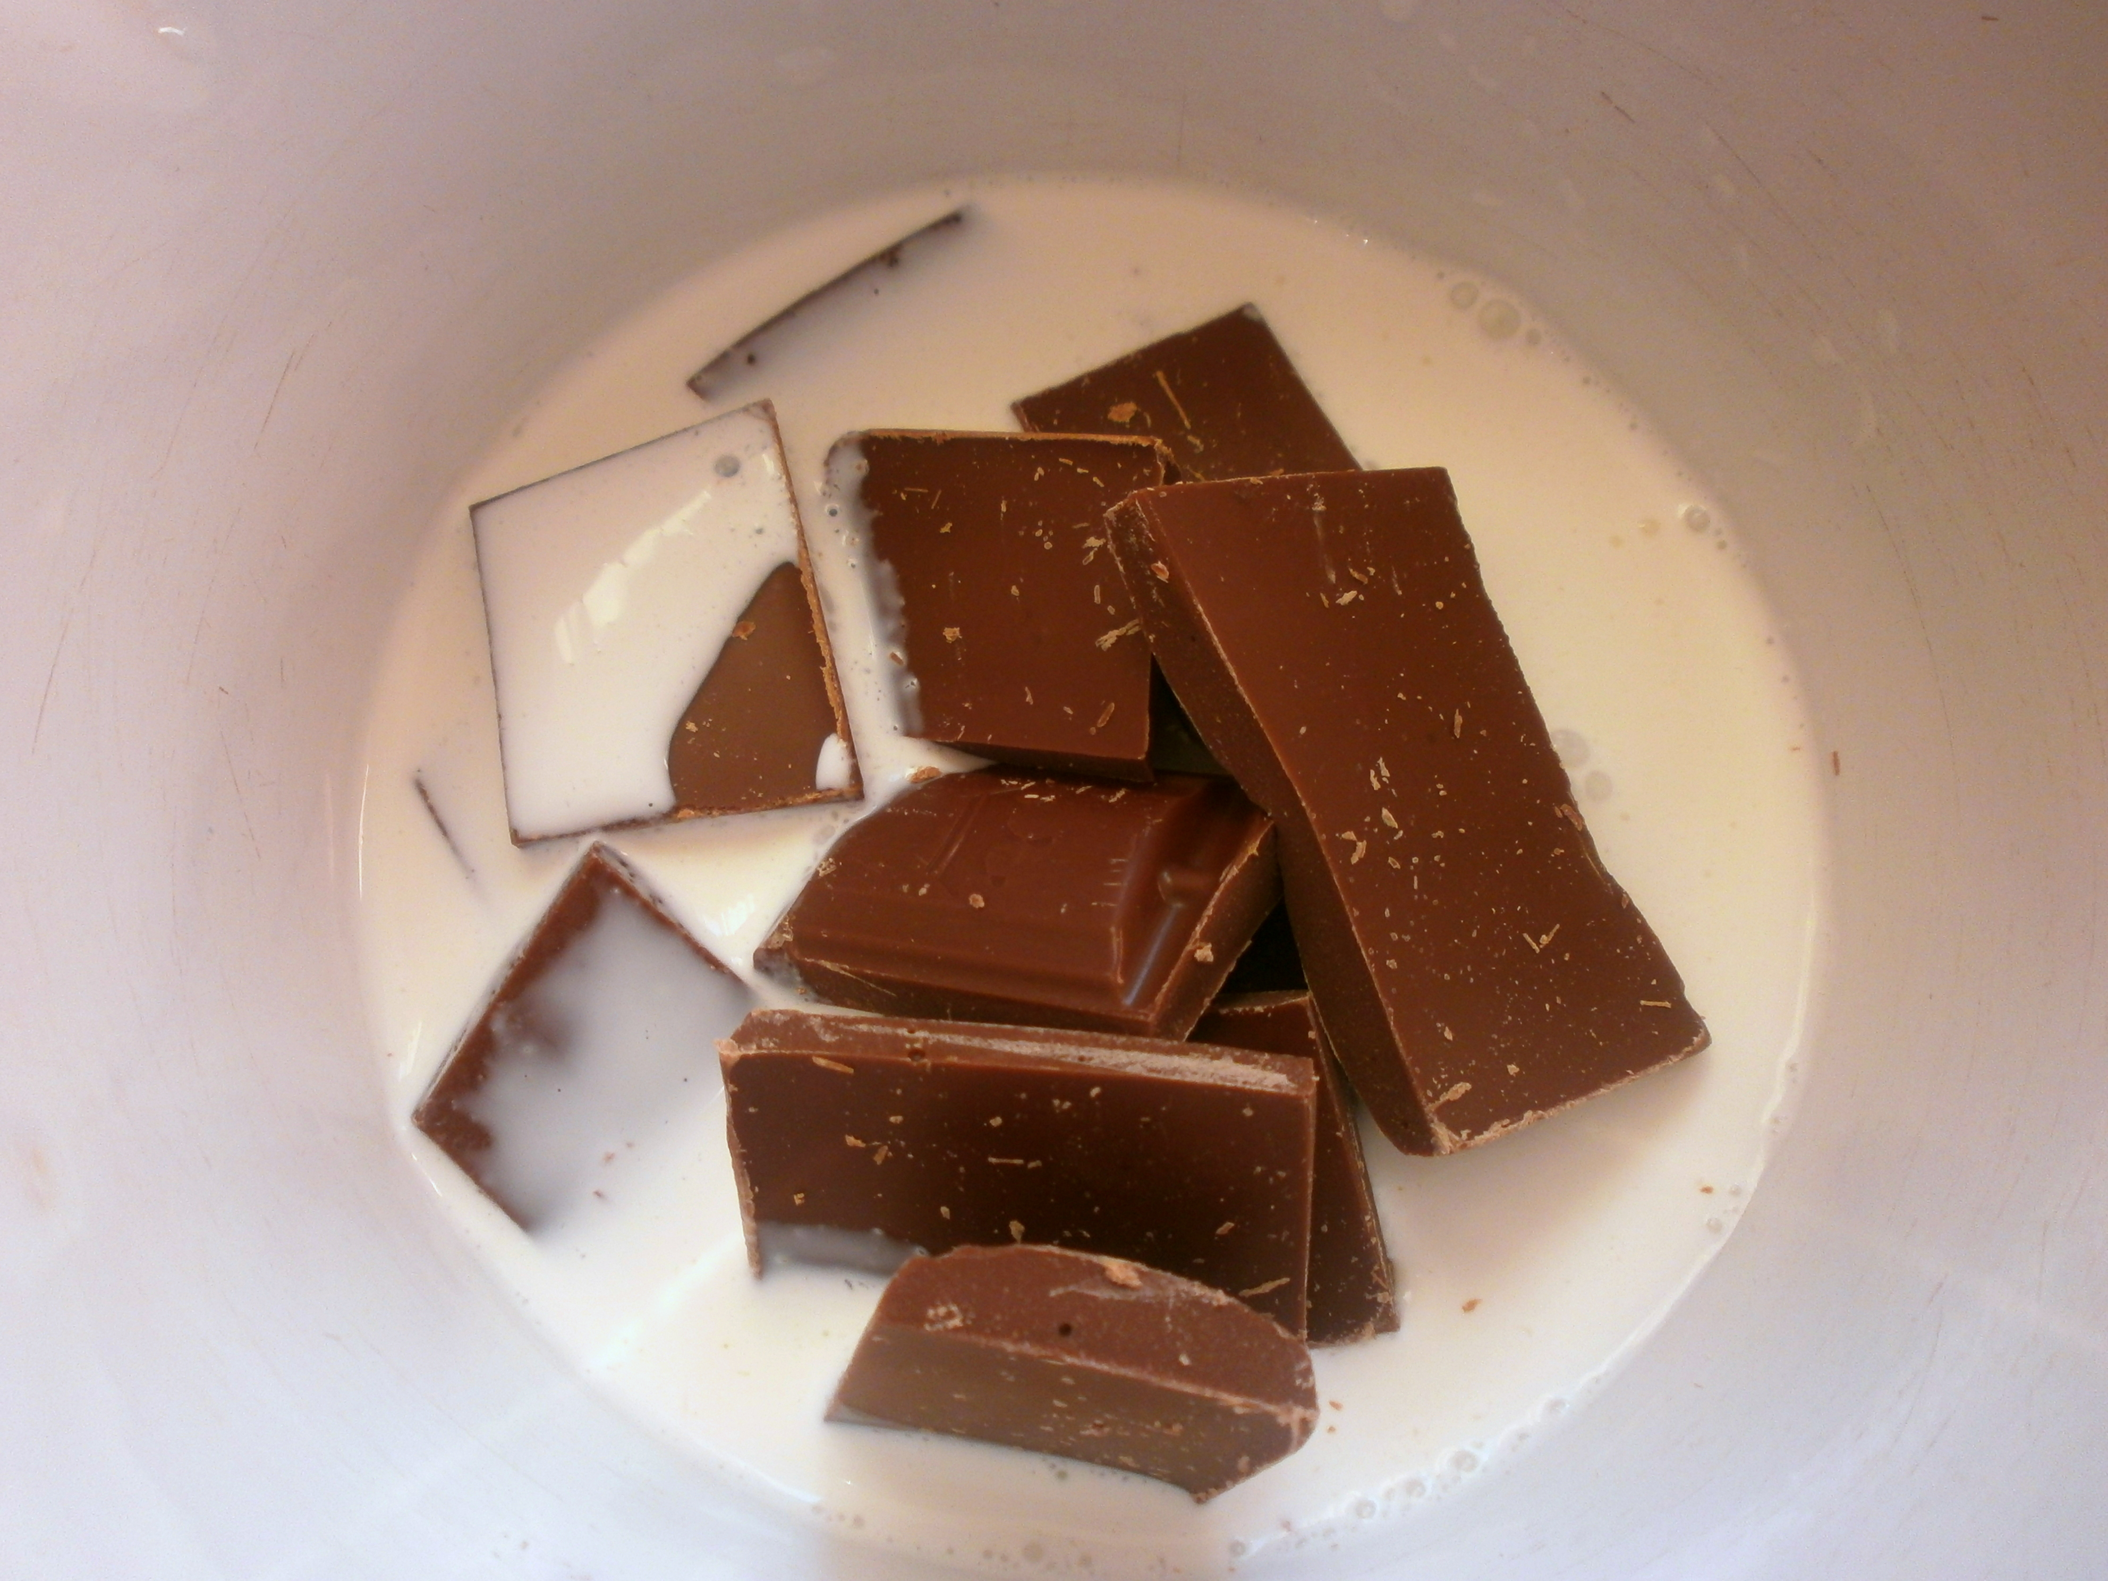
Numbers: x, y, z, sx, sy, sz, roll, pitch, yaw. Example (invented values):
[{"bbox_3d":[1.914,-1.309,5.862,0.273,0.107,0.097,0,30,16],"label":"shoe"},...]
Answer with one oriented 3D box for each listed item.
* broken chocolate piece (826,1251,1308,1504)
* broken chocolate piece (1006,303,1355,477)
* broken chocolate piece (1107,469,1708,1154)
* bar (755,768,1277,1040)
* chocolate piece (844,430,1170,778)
[{"bbox_3d":[0.001,0.052,0.147,0.038,0.016,0.010,14,38,-8],"label":"broken chocolate piece"},{"bbox_3d":[0.018,-0.033,0.187,0.032,0.009,0.038,-25,72,-13],"label":"broken chocolate piece"},{"bbox_3d":[0.034,0.000,0.161,0.041,0.009,0.065,-11,71,-35],"label":"broken chocolate piece"},{"bbox_3d":[-0.003,0.011,0.166,0.043,0.009,0.029,4,43,25],"label":"bar"},{"bbox_3d":[-0.005,-0.020,0.183,0.033,0.009,0.037,1,73,7],"label":"chocolate piece"}]

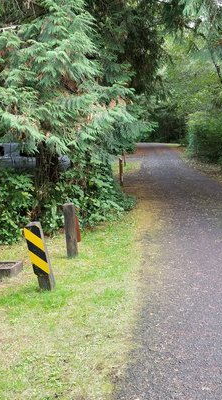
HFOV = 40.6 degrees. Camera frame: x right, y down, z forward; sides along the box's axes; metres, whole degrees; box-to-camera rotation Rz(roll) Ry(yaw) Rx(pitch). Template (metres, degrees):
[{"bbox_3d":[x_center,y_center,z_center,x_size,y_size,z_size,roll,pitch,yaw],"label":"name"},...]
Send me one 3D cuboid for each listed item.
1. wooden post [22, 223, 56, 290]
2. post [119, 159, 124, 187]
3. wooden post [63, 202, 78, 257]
[{"bbox_3d":[-0.796,0.640,3.355,0.165,0.765,0.140,-6,13,15],"label":"wooden post"},{"bbox_3d":[0.327,-0.934,10.014,0.110,0.910,0.110,-2,11,6],"label":"post"},{"bbox_3d":[-0.579,0.428,4.309,0.135,0.770,0.135,-1,11,7],"label":"wooden post"}]

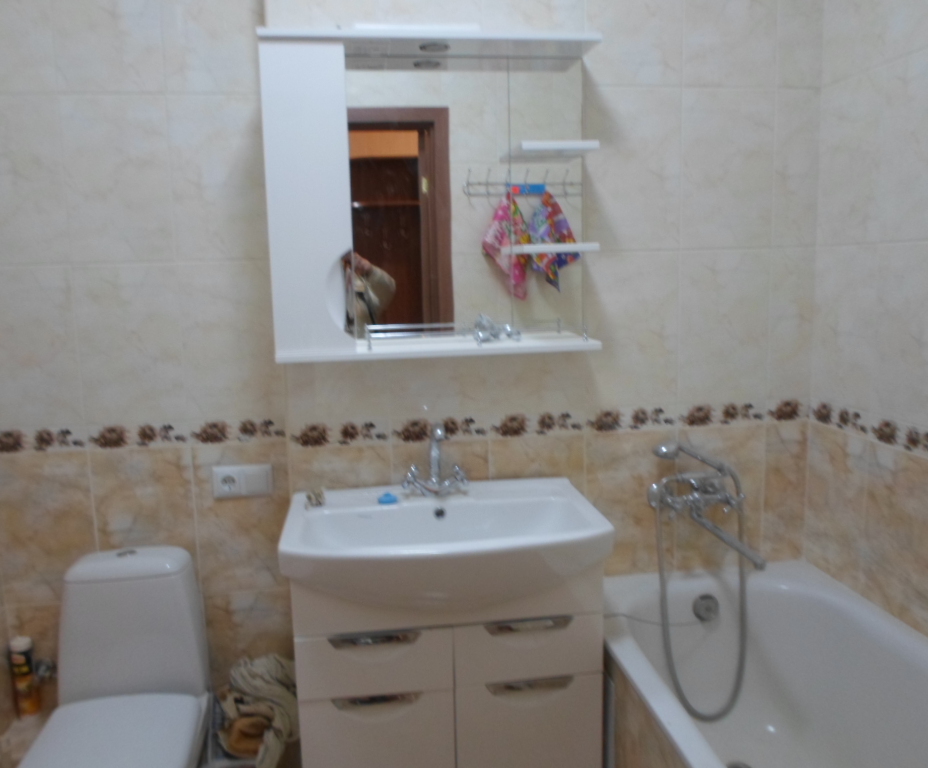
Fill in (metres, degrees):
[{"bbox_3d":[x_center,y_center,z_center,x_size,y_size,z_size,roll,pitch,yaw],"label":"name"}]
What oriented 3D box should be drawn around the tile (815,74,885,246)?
[{"bbox_3d":[0.941,-0.544,1.808,0.010,0.401,0.246,-2,8,-7],"label":"tile"}]

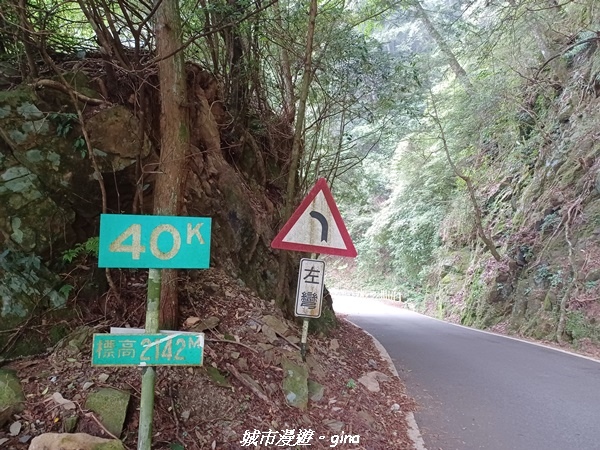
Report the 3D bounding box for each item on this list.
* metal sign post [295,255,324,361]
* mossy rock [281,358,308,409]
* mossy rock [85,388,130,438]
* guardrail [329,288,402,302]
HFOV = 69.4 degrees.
[{"bbox_3d":[0.096,0.841,4.400,0.265,1.100,0.080,6,-7,0],"label":"metal sign post"},{"bbox_3d":[-0.051,1.463,4.000,0.250,0.420,0.220,0,-7,0],"label":"mossy rock"},{"bbox_3d":[-1.288,1.262,2.900,0.300,0.280,0.240,0,-7,-3],"label":"mossy rock"},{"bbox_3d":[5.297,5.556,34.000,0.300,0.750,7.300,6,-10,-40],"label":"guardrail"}]

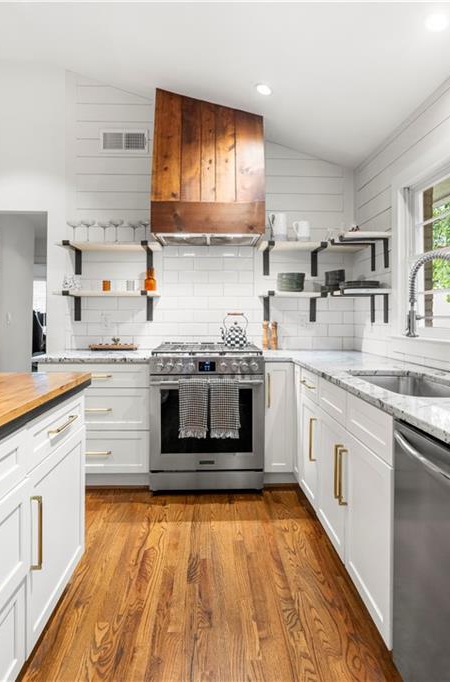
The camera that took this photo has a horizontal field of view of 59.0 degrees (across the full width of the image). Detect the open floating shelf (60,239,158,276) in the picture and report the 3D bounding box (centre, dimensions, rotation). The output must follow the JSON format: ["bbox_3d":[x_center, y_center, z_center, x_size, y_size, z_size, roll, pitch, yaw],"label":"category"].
[{"bbox_3d":[-0.886,-0.642,3.112,0.765,0.237,0.270,0,2,-3],"label":"open floating shelf"}]

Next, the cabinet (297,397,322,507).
[{"bbox_3d":[0.785,0.627,2.357,0.580,0.620,0.390,0,2,-3],"label":"cabinet"}]

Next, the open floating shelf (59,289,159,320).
[{"bbox_3d":[-0.886,-0.271,3.112,0.765,0.235,0.270,0,2,-3],"label":"open floating shelf"}]

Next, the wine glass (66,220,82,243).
[{"bbox_3d":[-1.170,-0.837,3.085,0.108,0.178,0.108,0,2,-3],"label":"wine glass"}]

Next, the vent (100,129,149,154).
[{"bbox_3d":[-0.830,-1.655,3.290,0.400,0.200,0.030,0,3,-2],"label":"vent"}]

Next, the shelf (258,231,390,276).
[{"bbox_3d":[0.688,-0.629,2.976,0.795,0.235,0.680,0,2,-3],"label":"shelf"}]

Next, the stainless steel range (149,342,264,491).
[{"bbox_3d":[-0.132,0.525,2.970,0.760,0.930,0.710,0,3,-2],"label":"stainless steel range"}]

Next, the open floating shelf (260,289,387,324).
[{"bbox_3d":[0.690,-0.250,3.030,0.830,0.220,0.680,0,3,-2],"label":"open floating shelf"}]

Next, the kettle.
[{"bbox_3d":[0.073,-0.080,3.069,0.210,0.275,0.170,0,2,-3],"label":"kettle"}]

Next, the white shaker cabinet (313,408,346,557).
[{"bbox_3d":[0.790,0.655,1.890,0.580,0.580,0.440,0,3,-2],"label":"white shaker cabinet"}]

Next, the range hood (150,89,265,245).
[{"bbox_3d":[-0.128,-1.385,3.060,0.810,1.220,0.540,0,3,-2],"label":"range hood"}]

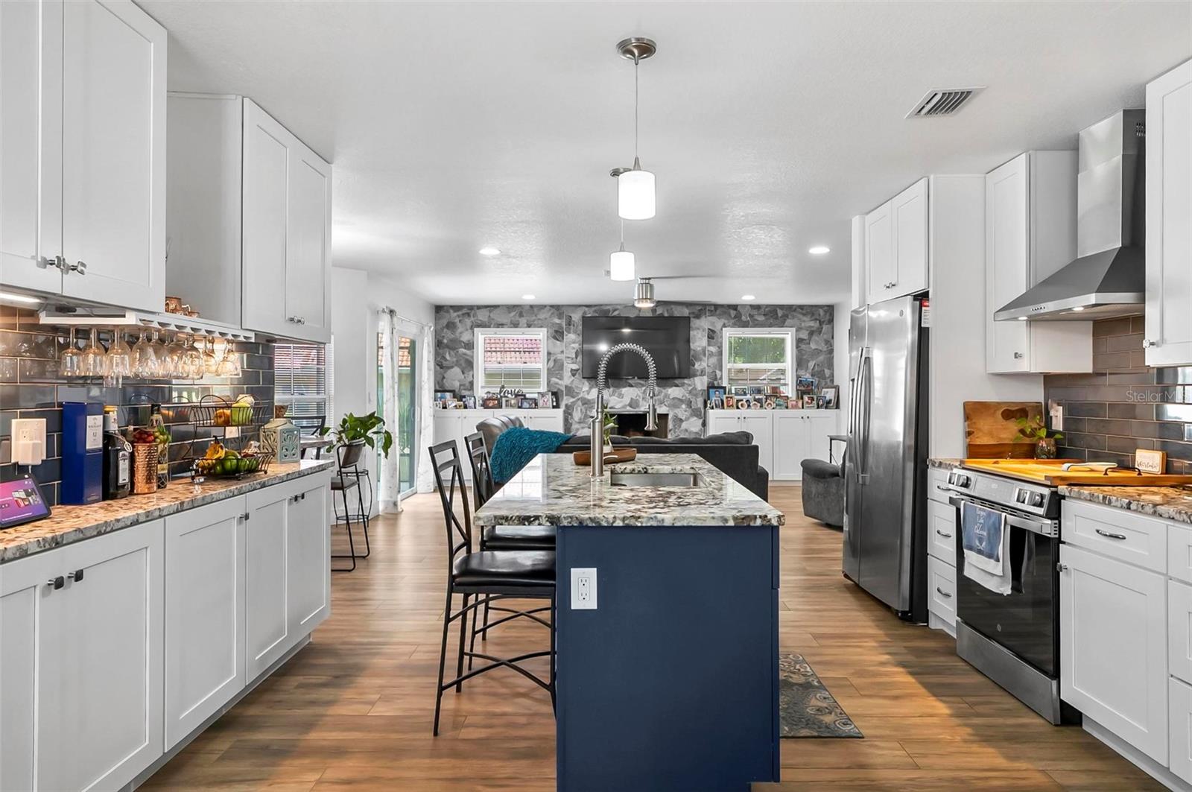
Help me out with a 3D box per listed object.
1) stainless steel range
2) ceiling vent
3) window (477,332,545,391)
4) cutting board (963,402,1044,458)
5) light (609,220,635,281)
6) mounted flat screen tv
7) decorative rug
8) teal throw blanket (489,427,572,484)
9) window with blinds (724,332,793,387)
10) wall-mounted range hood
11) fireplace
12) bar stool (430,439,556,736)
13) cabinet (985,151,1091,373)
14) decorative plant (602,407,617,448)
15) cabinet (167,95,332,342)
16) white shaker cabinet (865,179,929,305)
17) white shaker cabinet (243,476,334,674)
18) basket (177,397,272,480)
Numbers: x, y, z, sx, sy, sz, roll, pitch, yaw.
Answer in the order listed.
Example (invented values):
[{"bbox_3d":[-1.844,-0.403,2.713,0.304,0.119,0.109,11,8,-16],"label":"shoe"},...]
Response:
[{"bbox_3d":[2.050,0.807,3.054,0.690,0.934,0.761,0,0,0],"label":"stainless steel range"},{"bbox_3d":[1.399,-1.179,2.796,0.205,0.020,0.285,0,0,1],"label":"ceiling vent"},{"bbox_3d":[-1.167,-0.466,9.654,0.989,0.918,0.102,0,0,0],"label":"window"},{"bbox_3d":[2.164,0.187,3.679,0.430,0.310,0.030,0,-6,0],"label":"cutting board"},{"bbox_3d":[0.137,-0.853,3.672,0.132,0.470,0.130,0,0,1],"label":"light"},{"bbox_3d":[0.544,-0.649,9.454,1.481,0.855,0.081,0,0,0],"label":"mounted flat screen tv"},{"bbox_3d":[0.751,1.269,3.015,0.528,0.010,0.832,0,0,0],"label":"decorative rug"},{"bbox_3d":[-0.619,0.570,6.731,0.787,0.531,0.558,0,0,0],"label":"teal throw blanket"},{"bbox_3d":[2.236,-0.478,9.500,0.985,0.880,0.100,0,1,1],"label":"window with blinds"},{"bbox_3d":[2.172,-0.774,3.017,0.497,0.827,0.721,0,0,0],"label":"wall-mounted range hood"},{"bbox_3d":[0.542,0.592,9.599,0.900,0.790,0.440,0,0,1],"label":"fireplace"},{"bbox_3d":[-0.376,0.725,2.791,0.513,1.077,0.430,0,0,1],"label":"bar stool"},{"bbox_3d":[2.266,-0.658,3.575,0.330,1.067,0.377,0,0,1],"label":"cabinet"},{"bbox_3d":[0.053,0.180,3.551,0.116,0.255,0.120,0,0,1],"label":"decorative plant"},{"bbox_3d":[-1.565,-0.740,3.200,0.330,0.929,0.827,0,0,0],"label":"cabinet"},{"bbox_3d":[2.124,-0.894,4.172,0.640,0.603,0.810,0,0,1],"label":"white shaker cabinet"},{"bbox_3d":[-1.531,0.770,3.130,0.330,0.780,0.802,0,0,1],"label":"white shaker cabinet"},{"bbox_3d":[-1.568,0.164,2.975,0.244,0.365,0.315,0,0,0],"label":"basket"}]

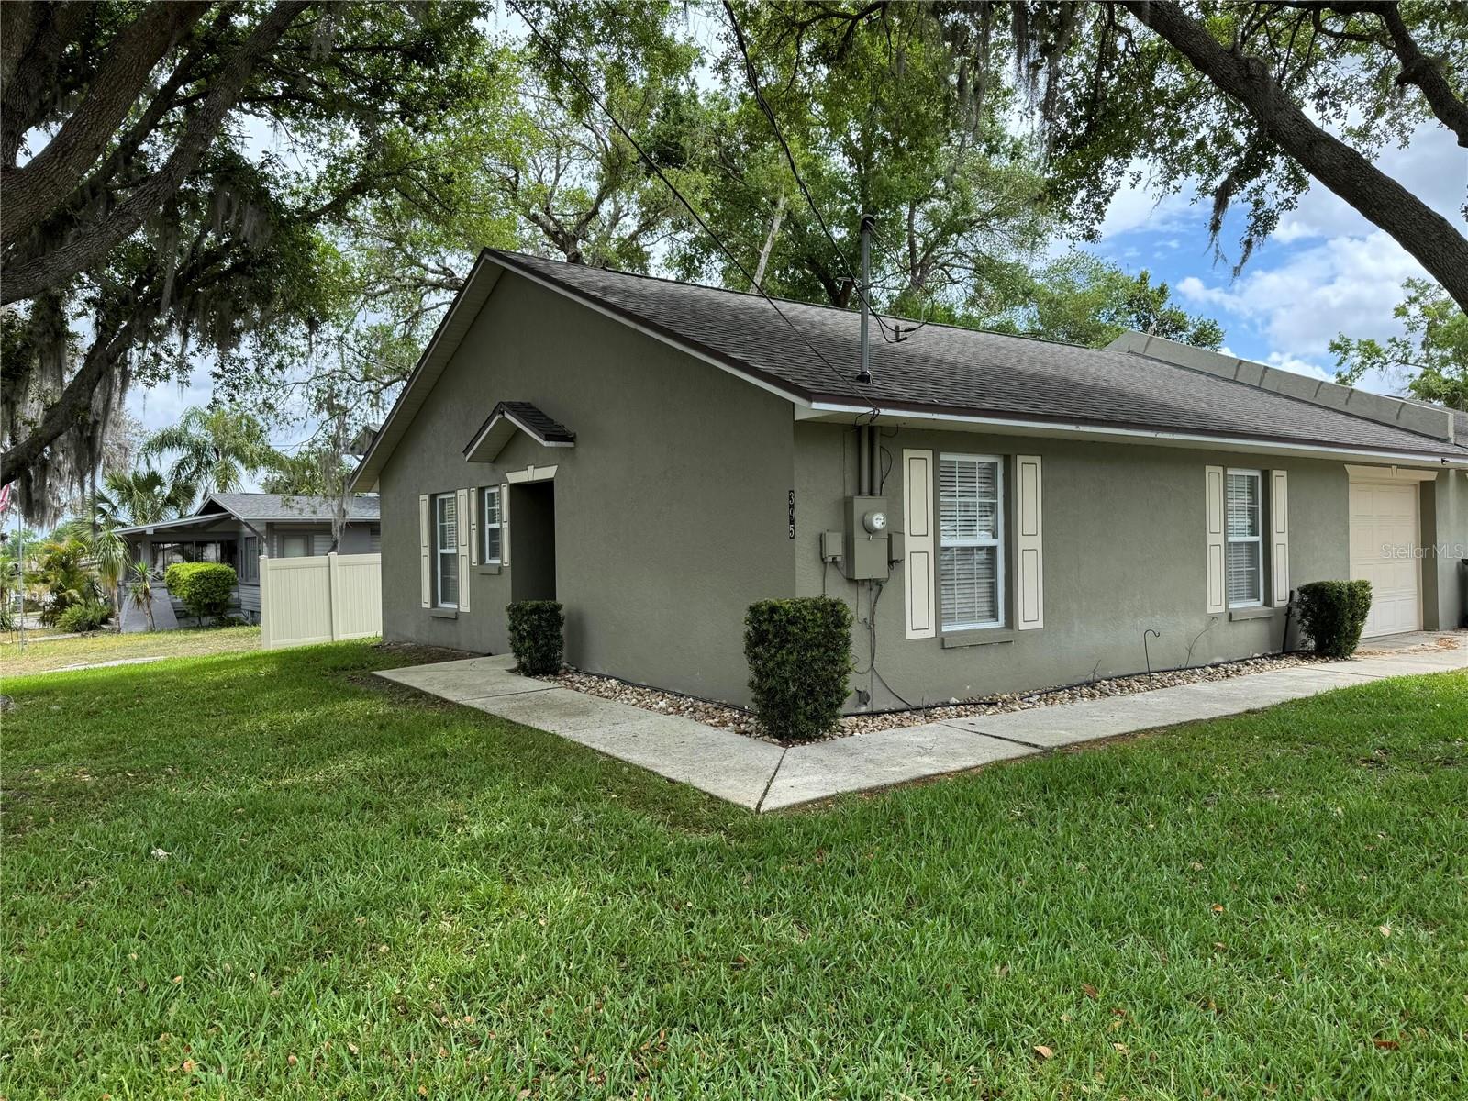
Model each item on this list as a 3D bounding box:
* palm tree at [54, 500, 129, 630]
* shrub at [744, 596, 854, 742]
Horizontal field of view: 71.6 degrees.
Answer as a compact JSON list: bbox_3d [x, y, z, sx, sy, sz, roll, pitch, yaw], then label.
[{"bbox_3d":[-16.850,0.400,26.800,1.750,3.400,1.750,-1,0,-32],"label":"palm tree"},{"bbox_3d":[0.472,0.845,7.400,0.760,0.980,0.740,-1,0,4],"label":"shrub"}]

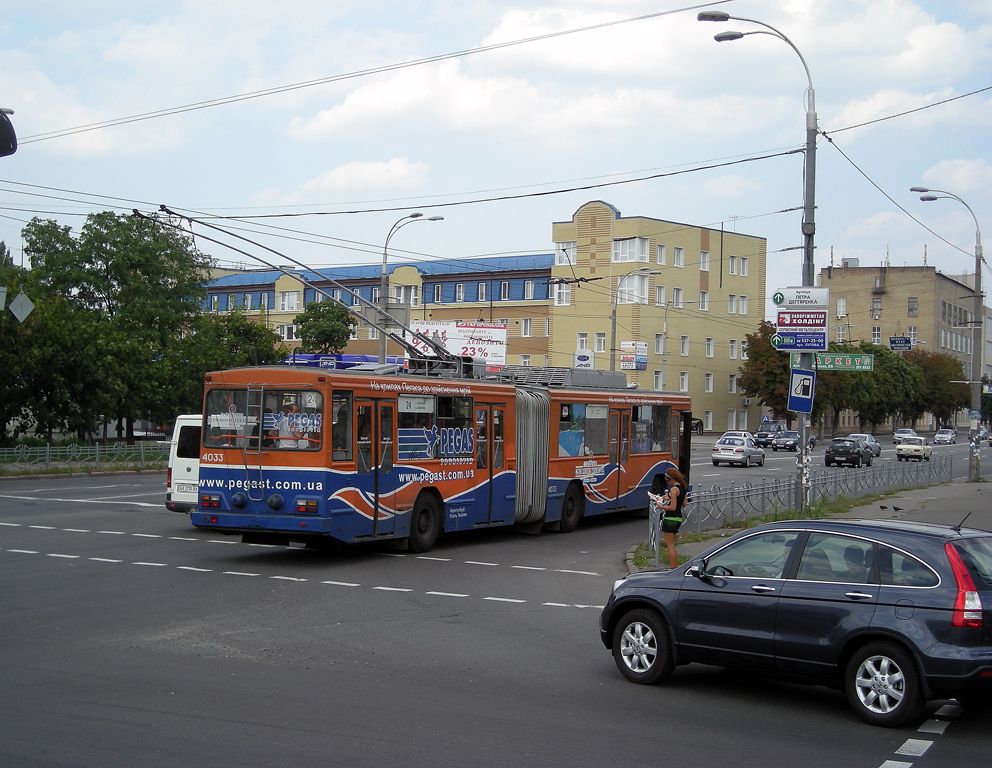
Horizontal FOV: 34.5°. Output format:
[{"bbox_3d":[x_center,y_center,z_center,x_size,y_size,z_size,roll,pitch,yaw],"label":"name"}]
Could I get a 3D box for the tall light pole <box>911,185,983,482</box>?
[{"bbox_3d":[18.703,-2.018,66.374,2.900,12.100,2.500,1,-1,22],"label":"tall light pole"}]

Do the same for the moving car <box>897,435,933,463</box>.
[{"bbox_3d":[25.282,3.957,96.500,1.580,1.460,4.120,1,-1,22],"label":"moving car"}]

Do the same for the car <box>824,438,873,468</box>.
[{"bbox_3d":[18.121,3.516,82.000,1.760,1.460,4.350,1,-1,22],"label":"car"}]

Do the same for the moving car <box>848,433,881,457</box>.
[{"bbox_3d":[24.096,4.016,105.512,1.750,1.450,4.450,1,-1,24],"label":"moving car"}]

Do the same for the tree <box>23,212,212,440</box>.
[{"bbox_3d":[-22.637,-3.306,94.865,10.961,13.794,10.300,2,-1,-13],"label":"tree"}]

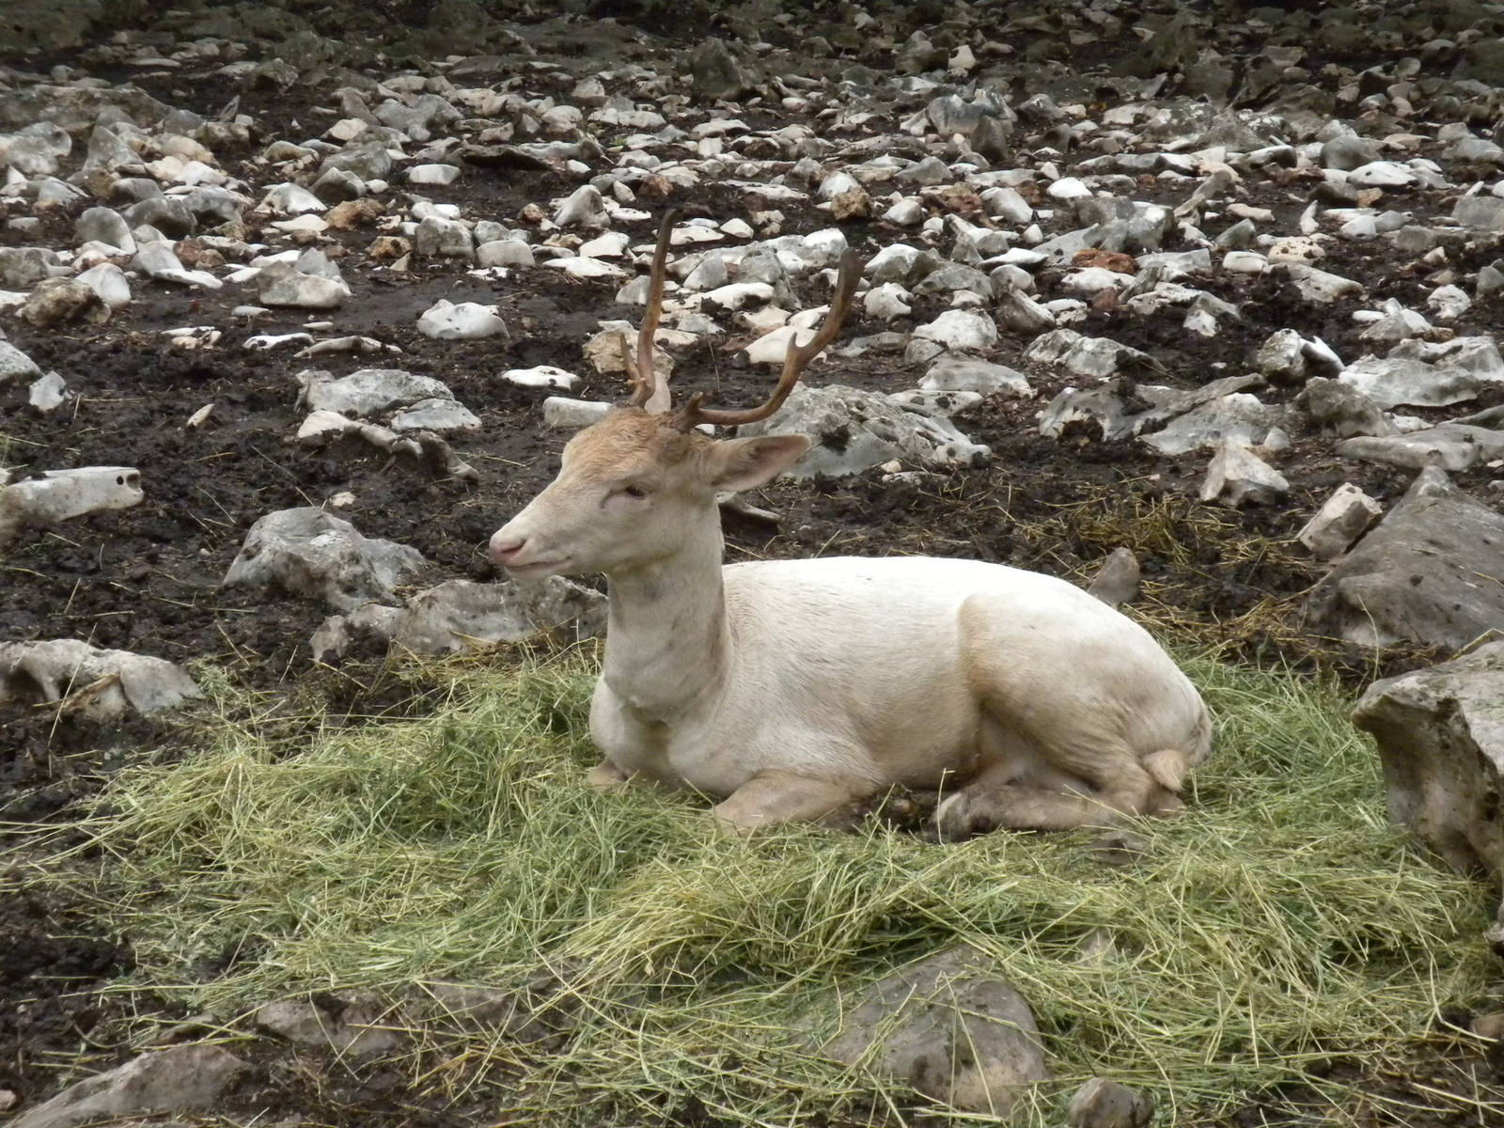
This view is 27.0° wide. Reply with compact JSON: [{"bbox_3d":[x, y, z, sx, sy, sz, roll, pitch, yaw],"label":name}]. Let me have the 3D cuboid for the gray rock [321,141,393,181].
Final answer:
[{"bbox_3d":[-1.361,-1.386,10.772,0.249,0.126,0.187,0,14,0],"label":"gray rock"}]

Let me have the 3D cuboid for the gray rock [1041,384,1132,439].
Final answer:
[{"bbox_3d":[0.797,-0.364,7.459,0.224,0.136,0.190,1,14,6],"label":"gray rock"}]

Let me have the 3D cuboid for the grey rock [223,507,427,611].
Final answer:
[{"bbox_3d":[-0.786,-0.009,5.759,0.376,0.145,0.282,0,13,0],"label":"grey rock"}]

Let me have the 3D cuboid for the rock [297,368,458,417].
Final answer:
[{"bbox_3d":[-0.818,-0.377,6.820,0.339,0.084,0.204,0,14,0],"label":"rock"}]

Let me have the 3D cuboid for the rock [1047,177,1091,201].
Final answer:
[{"bbox_3d":[1.038,-1.226,10.234,0.142,0.073,0.113,0,14,0],"label":"rock"}]

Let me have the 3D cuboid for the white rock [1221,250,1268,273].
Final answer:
[{"bbox_3d":[1.572,-0.963,9.975,0.150,0.070,0.120,2,14,9],"label":"white rock"}]

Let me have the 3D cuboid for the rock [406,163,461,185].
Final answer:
[{"bbox_3d":[-1.242,-1.521,12.197,0.206,0.086,0.150,-1,14,-6],"label":"rock"}]

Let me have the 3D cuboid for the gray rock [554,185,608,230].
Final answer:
[{"bbox_3d":[-0.525,-1.100,9.616,0.165,0.128,0.132,0,14,0],"label":"gray rock"}]

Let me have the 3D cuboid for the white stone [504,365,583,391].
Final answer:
[{"bbox_3d":[-0.518,-0.460,7.725,0.191,0.047,0.124,0,13,0],"label":"white stone"}]

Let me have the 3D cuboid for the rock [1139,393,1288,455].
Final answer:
[{"bbox_3d":[1.035,-0.311,7.021,0.338,0.108,0.219,0,13,0],"label":"rock"}]

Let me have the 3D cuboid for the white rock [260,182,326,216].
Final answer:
[{"bbox_3d":[-1.455,-1.157,9.917,0.207,0.093,0.156,0,14,0],"label":"white rock"}]

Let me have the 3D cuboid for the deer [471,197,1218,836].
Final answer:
[{"bbox_3d":[0.132,-0.077,4.155,1.070,0.780,0.440,-9,17,-32],"label":"deer"}]

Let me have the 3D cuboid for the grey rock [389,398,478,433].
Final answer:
[{"bbox_3d":[-0.734,-0.344,7.235,0.209,0.062,0.136,0,13,0],"label":"grey rock"}]

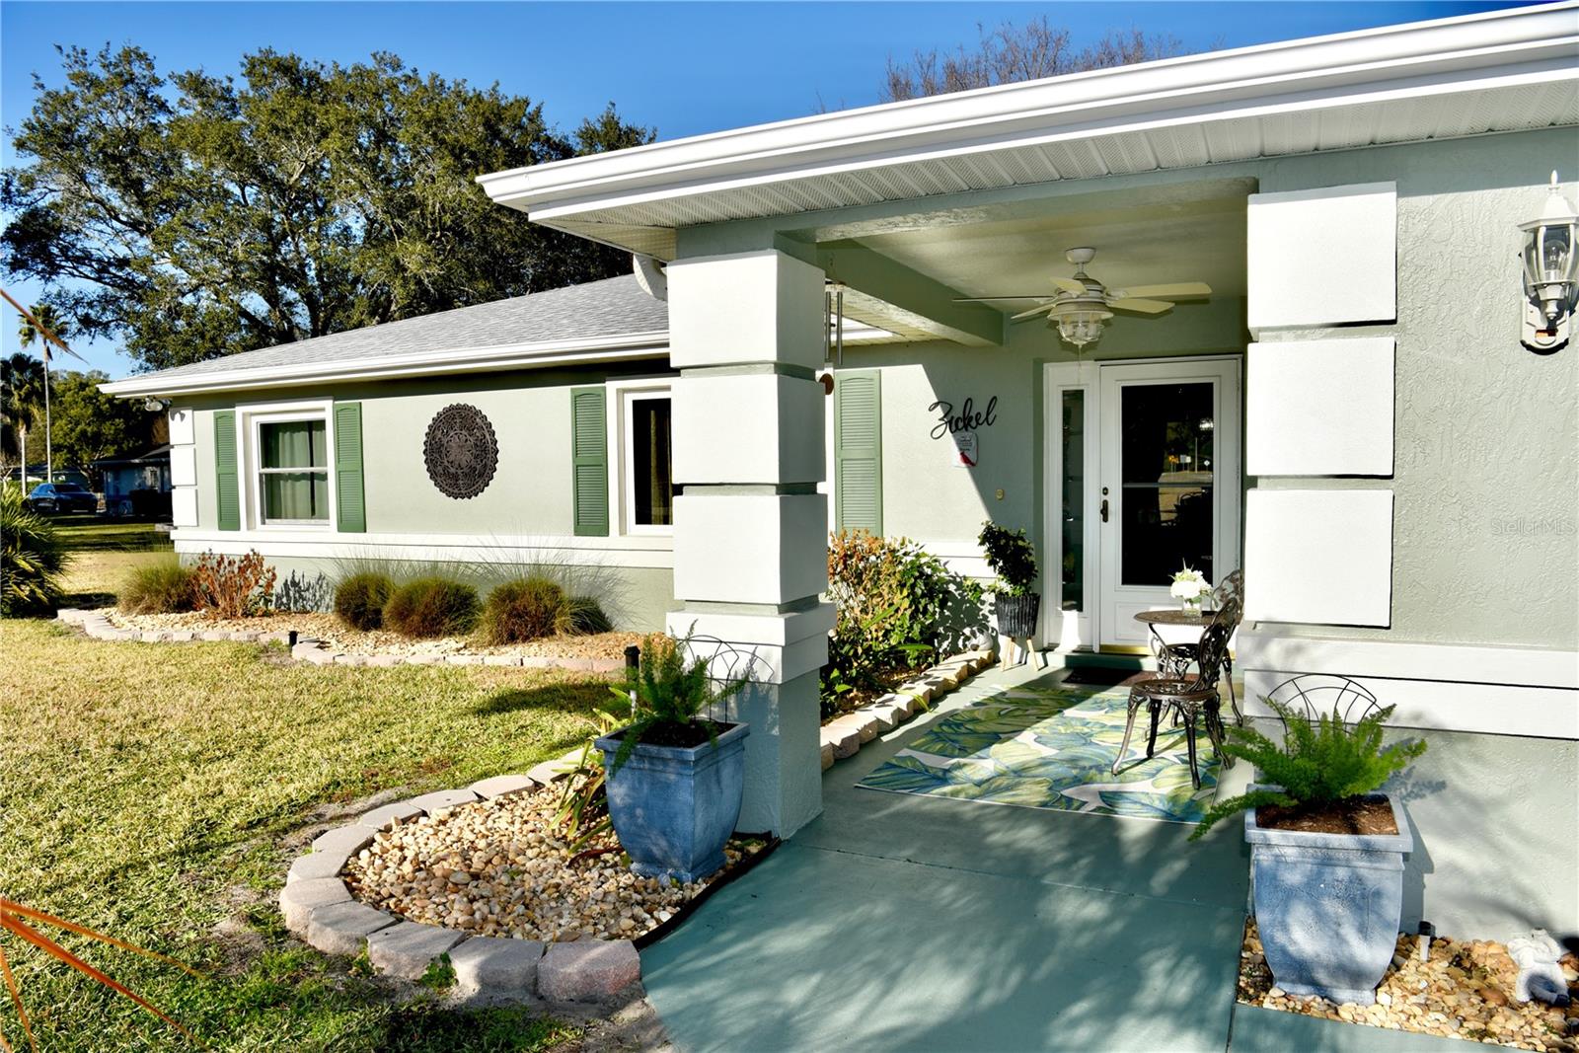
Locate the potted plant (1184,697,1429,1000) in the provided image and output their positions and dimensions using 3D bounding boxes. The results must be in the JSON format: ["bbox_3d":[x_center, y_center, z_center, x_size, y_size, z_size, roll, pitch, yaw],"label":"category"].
[{"bbox_3d":[1.402,0.857,2.873,0.589,0.798,0.532,1,3,25],"label":"potted plant"}]

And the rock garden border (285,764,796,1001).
[{"bbox_3d":[-0.862,1.217,3.946,1.766,0.140,2.001,1,3,25],"label":"rock garden border"}]

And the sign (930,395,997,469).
[{"bbox_3d":[1.298,-0.705,7.872,0.517,0.552,0.030,1,3,24],"label":"sign"}]

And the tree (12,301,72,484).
[{"bbox_3d":[-44.557,-7.194,63.000,3.000,12.400,3.000,-2,3,-35],"label":"tree"}]

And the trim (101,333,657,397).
[{"bbox_3d":[-4.243,-1.472,9.944,7.377,0.180,0.150,1,3,26],"label":"trim"}]

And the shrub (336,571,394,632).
[{"bbox_3d":[-3.971,0.698,9.850,0.570,0.550,0.570,1,3,24],"label":"shrub"}]

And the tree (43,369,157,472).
[{"bbox_3d":[-39.711,-4.965,61.000,6.400,8.200,6.400,-2,3,-35],"label":"tree"}]

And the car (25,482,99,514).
[{"bbox_3d":[-39.378,-1.549,57.000,1.850,1.580,4.600,-1,3,-10],"label":"car"}]

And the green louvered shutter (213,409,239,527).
[{"bbox_3d":[-5.917,-0.590,11.053,0.345,1.270,0.045,1,3,25],"label":"green louvered shutter"}]

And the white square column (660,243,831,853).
[{"bbox_3d":[-0.170,0.075,4.201,0.513,2.236,0.511,1,3,25],"label":"white square column"}]

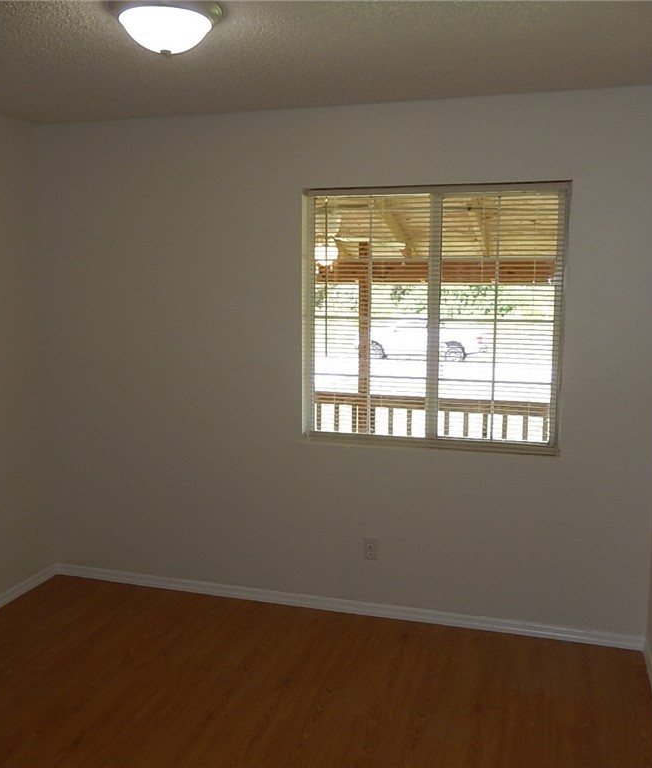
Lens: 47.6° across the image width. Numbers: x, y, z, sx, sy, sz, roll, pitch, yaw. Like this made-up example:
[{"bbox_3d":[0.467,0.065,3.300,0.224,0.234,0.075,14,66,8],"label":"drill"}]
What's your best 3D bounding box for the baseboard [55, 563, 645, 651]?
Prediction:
[{"bbox_3d":[-0.049,1.103,3.737,3.072,0.075,0.018,3,8,17],"label":"baseboard"}]

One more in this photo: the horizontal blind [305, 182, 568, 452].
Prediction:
[{"bbox_3d":[0.478,-0.298,3.433,1.210,1.210,0.100,3,8,17],"label":"horizontal blind"}]

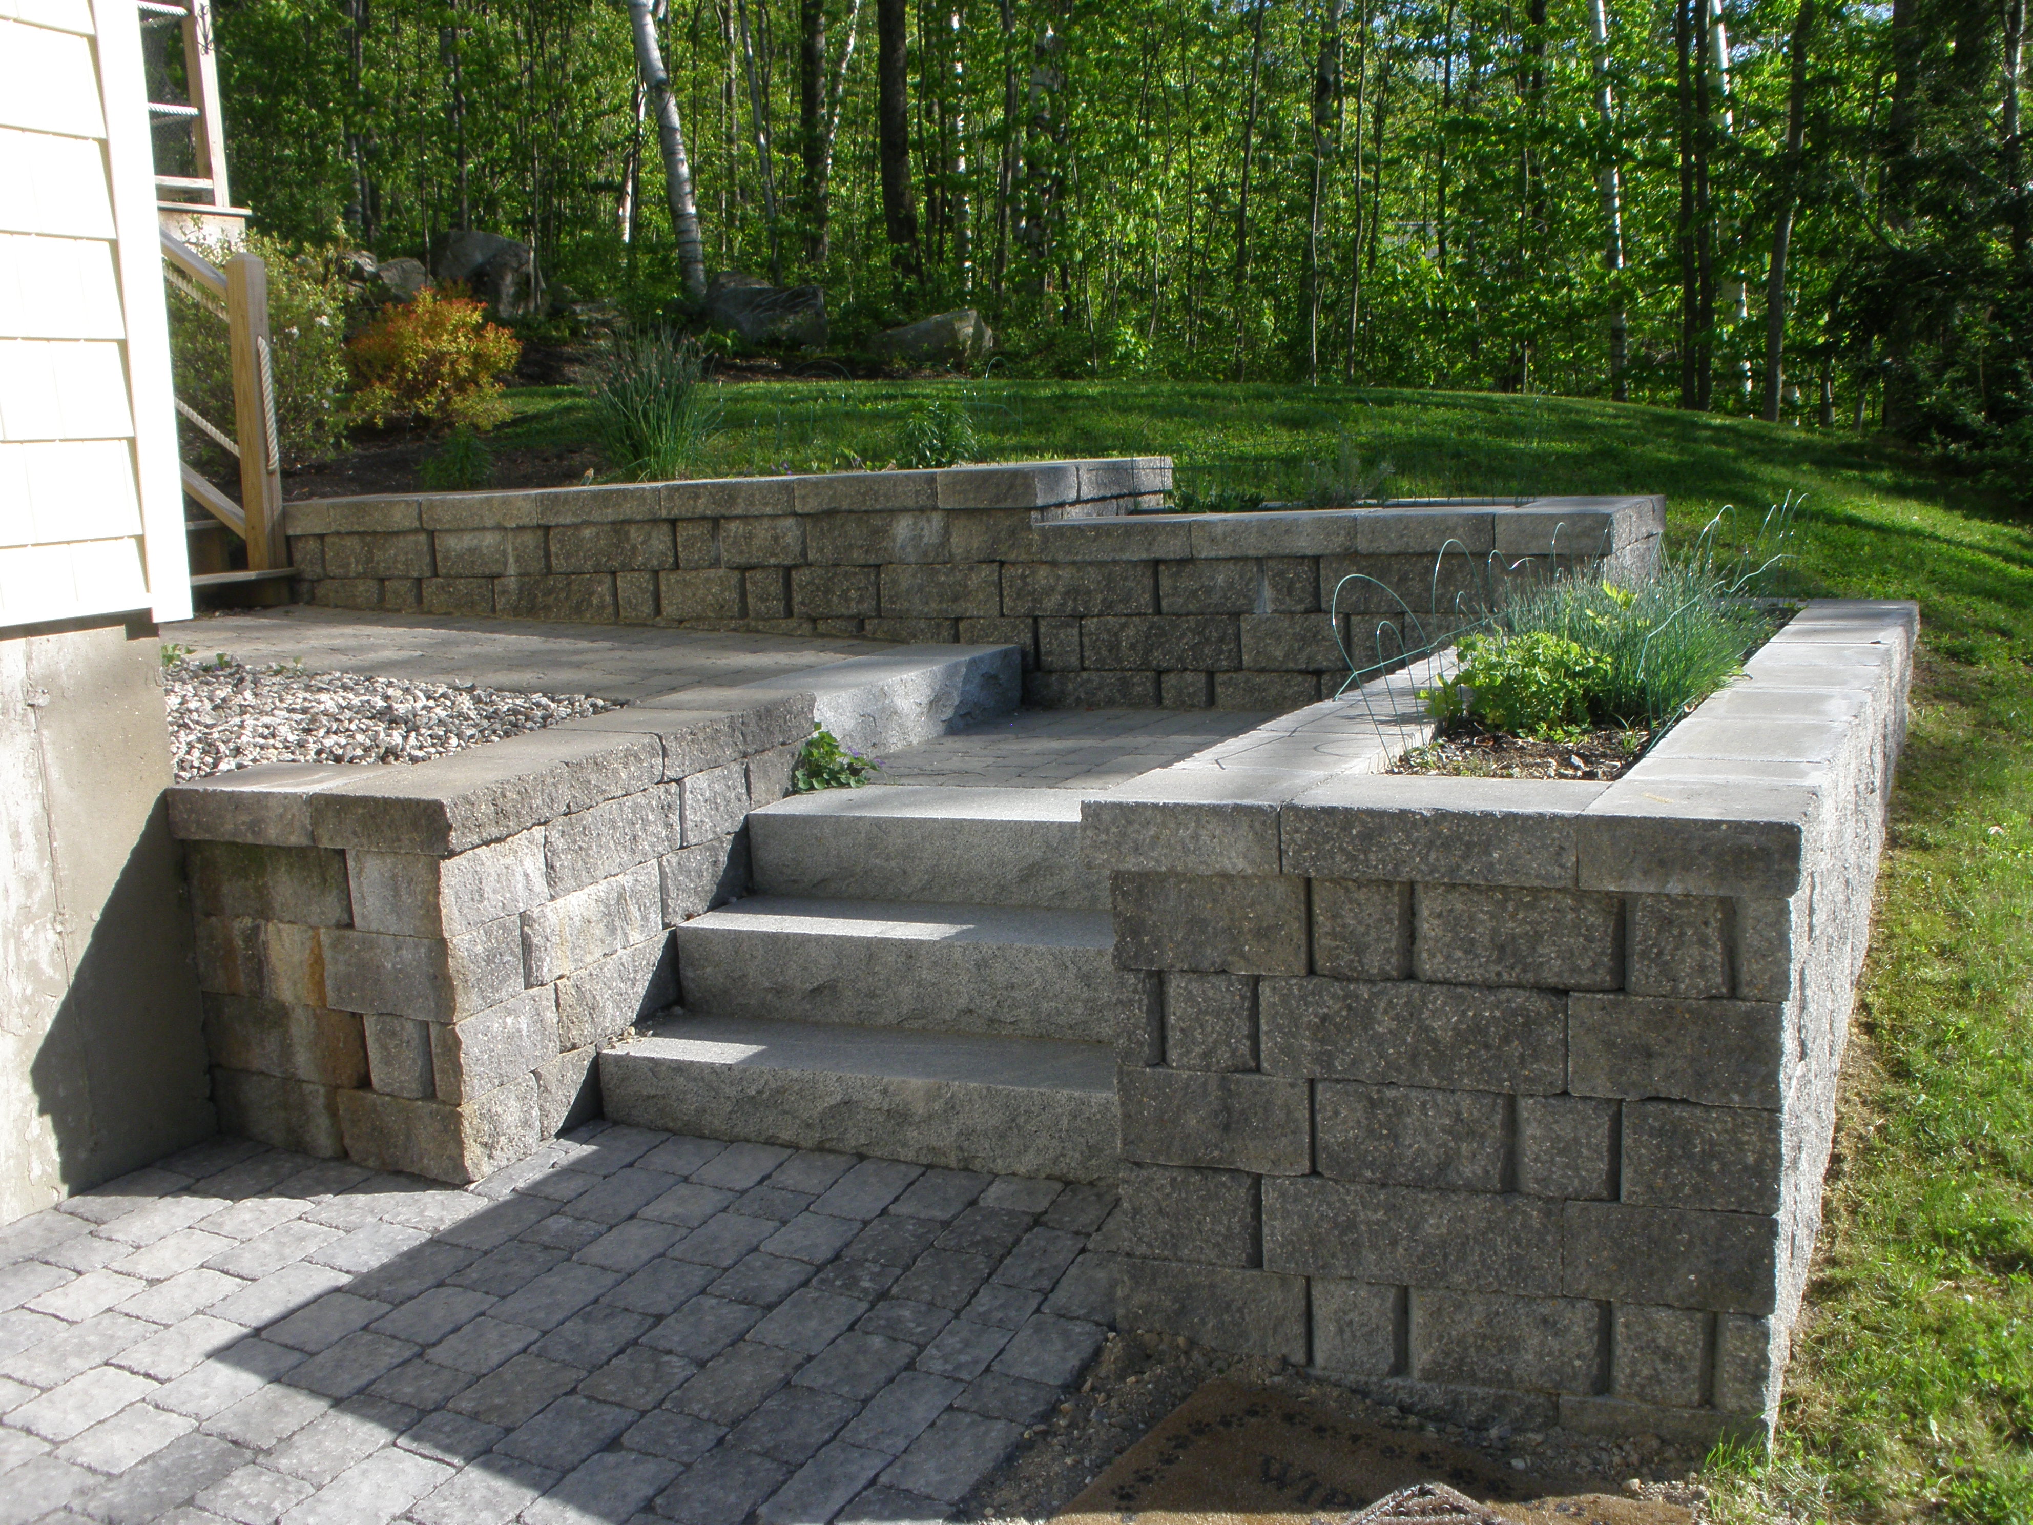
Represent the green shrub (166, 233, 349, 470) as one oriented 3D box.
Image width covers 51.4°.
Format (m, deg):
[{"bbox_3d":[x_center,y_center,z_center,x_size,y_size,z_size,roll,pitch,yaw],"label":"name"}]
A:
[{"bbox_3d":[-3.276,-1.754,9.000,0.880,0.980,0.850,-2,8,0],"label":"green shrub"}]

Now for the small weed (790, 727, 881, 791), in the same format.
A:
[{"bbox_3d":[-0.432,-0.017,5.038,0.200,0.145,0.165,-3,8,0],"label":"small weed"}]

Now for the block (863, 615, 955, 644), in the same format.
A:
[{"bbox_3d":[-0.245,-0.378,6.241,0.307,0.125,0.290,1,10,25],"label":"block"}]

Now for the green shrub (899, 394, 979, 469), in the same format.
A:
[{"bbox_3d":[-0.240,-1.026,6.600,0.250,0.235,0.250,-3,9,-2],"label":"green shrub"}]

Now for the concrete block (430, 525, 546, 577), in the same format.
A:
[{"bbox_3d":[-1.633,-0.692,6.879,0.457,0.150,0.260,2,9,25],"label":"concrete block"}]

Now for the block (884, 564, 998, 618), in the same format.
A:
[{"bbox_3d":[-0.155,-0.510,6.178,0.384,0.152,0.280,2,9,28],"label":"block"}]

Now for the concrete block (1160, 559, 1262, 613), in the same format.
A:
[{"bbox_3d":[0.583,-0.498,5.830,0.295,0.148,0.290,1,10,25],"label":"concrete block"}]

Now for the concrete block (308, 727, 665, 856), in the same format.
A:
[{"bbox_3d":[-1.028,0.063,4.199,0.296,0.102,0.715,1,10,25],"label":"concrete block"}]

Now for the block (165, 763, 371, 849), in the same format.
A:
[{"bbox_3d":[-1.375,0.079,4.092,0.386,0.098,0.320,2,10,29],"label":"block"}]

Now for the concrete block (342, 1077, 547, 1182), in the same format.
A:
[{"bbox_3d":[-1.088,0.665,4.013,0.310,0.152,0.224,2,11,28],"label":"concrete block"}]

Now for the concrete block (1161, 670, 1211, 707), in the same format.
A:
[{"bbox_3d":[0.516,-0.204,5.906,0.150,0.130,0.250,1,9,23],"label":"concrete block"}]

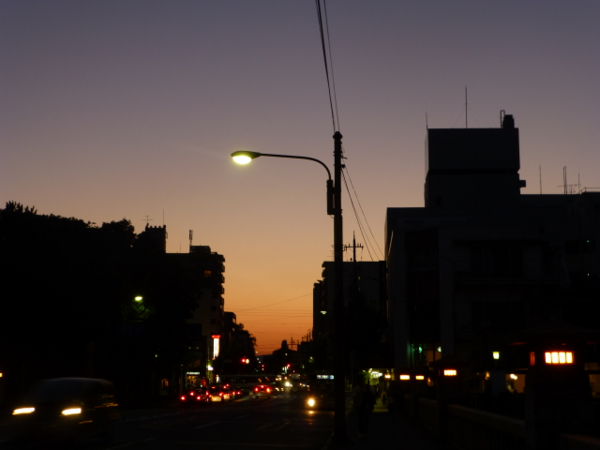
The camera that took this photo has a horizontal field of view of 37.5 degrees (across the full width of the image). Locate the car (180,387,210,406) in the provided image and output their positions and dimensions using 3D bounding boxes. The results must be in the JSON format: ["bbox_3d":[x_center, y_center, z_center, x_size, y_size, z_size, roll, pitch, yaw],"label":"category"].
[{"bbox_3d":[-8.104,13.403,69.161,1.700,1.500,4.400,-1,-10,3],"label":"car"}]

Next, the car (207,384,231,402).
[{"bbox_3d":[-7.234,14.911,78.161,1.700,1.530,4.400,-1,-10,3],"label":"car"}]

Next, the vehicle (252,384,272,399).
[{"bbox_3d":[-3.750,17.541,93.112,1.700,1.500,4.300,-1,-10,3],"label":"vehicle"}]

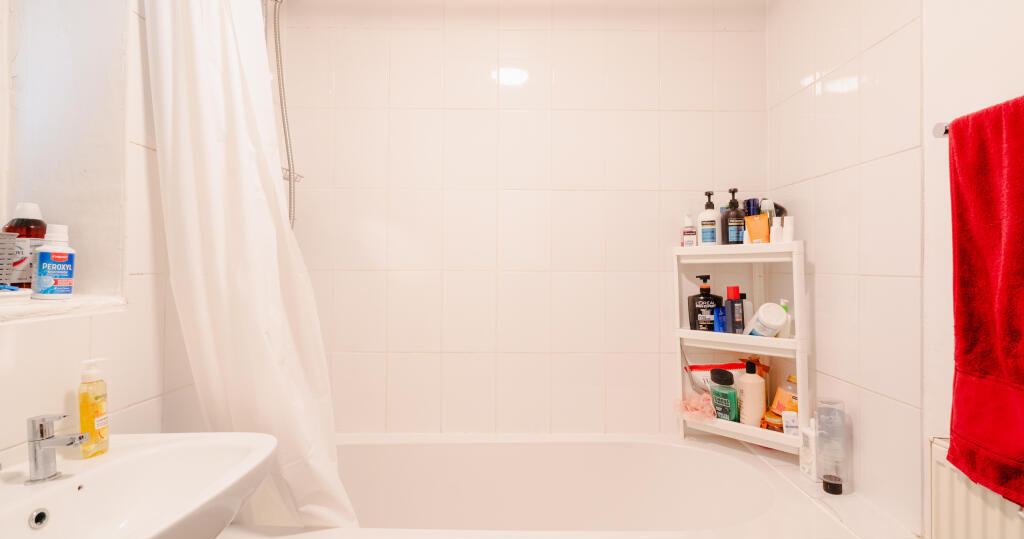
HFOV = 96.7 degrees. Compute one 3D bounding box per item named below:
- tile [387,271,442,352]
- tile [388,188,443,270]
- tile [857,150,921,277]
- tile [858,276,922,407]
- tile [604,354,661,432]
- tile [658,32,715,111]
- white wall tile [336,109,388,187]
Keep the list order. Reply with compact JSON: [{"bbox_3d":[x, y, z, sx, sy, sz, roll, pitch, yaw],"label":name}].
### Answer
[{"bbox_3d":[-0.360,0.155,1.682,0.200,0.300,0.010,0,-1,-1],"label":"tile"},{"bbox_3d":[-0.354,-0.144,1.683,0.199,0.298,0.010,0,0,0],"label":"tile"},{"bbox_3d":[0.966,-0.136,1.162,0.010,0.303,0.189,0,-1,0],"label":"tile"},{"bbox_3d":[0.958,0.164,1.151,0.014,0.300,0.188,0,0,0],"label":"tile"},{"bbox_3d":[0.449,0.459,1.709,0.202,0.291,0.010,0,-1,0],"label":"tile"},{"bbox_3d":[0.653,-0.744,1.710,0.200,0.300,0.010,0,-1,-1],"label":"tile"},{"bbox_3d":[-0.566,-0.455,1.719,0.202,0.303,0.010,0,-1,0],"label":"white wall tile"}]

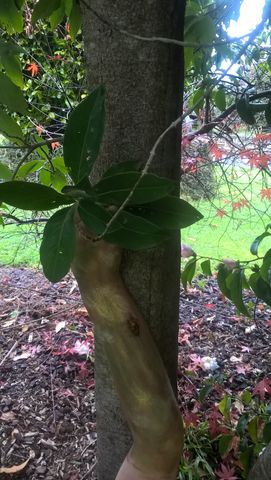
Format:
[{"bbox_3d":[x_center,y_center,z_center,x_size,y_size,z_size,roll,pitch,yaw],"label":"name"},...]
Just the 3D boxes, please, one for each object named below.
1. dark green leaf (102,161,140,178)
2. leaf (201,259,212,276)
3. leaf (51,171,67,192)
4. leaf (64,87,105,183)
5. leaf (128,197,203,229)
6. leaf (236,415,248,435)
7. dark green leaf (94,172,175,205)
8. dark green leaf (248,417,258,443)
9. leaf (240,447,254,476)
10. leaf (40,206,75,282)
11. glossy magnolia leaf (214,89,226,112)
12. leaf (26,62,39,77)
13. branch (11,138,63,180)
[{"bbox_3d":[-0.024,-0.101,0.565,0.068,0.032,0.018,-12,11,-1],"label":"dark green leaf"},{"bbox_3d":[0.186,0.072,1.000,0.028,0.048,0.016,-7,11,6],"label":"leaf"},{"bbox_3d":[-0.211,-0.161,1.050,0.042,0.067,0.025,-14,6,0],"label":"leaf"},{"bbox_3d":[-0.076,-0.161,0.590,0.055,0.155,0.030,12,3,0],"label":"leaf"},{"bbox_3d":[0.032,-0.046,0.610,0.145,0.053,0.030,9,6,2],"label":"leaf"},{"bbox_3d":[0.364,0.628,1.300,0.036,0.066,0.022,14,11,11],"label":"leaf"},{"bbox_3d":[-0.001,-0.073,0.540,0.113,0.044,0.025,2,11,0],"label":"dark green leaf"},{"bbox_3d":[0.401,0.645,1.300,0.034,0.086,0.024,0,11,17],"label":"dark green leaf"},{"bbox_3d":[0.322,0.637,1.100,0.036,0.083,0.025,-16,14,-6],"label":"leaf"},{"bbox_3d":[-0.110,0.006,0.540,0.042,0.104,0.022,14,11,8],"label":"leaf"},{"bbox_3d":[0.245,-0.402,1.100,0.036,0.070,0.020,5,6,0],"label":"glossy magnolia leaf"},{"bbox_3d":[-0.404,-0.669,1.500,0.050,0.054,0.020,0,6,0],"label":"leaf"},{"bbox_3d":[-0.266,-0.218,1.030,0.140,0.115,0.050,0,15,0],"label":"branch"}]

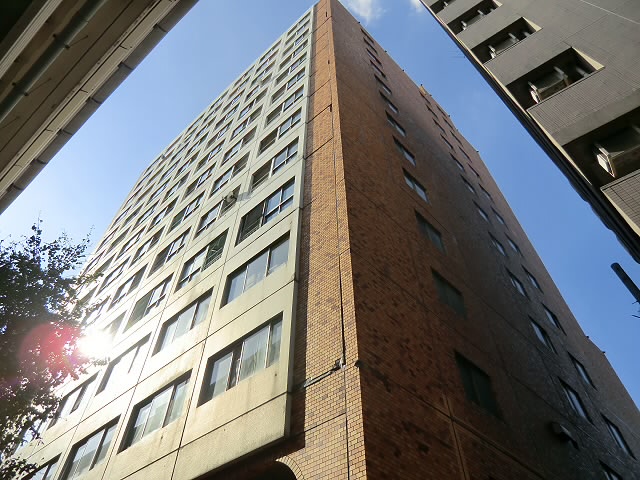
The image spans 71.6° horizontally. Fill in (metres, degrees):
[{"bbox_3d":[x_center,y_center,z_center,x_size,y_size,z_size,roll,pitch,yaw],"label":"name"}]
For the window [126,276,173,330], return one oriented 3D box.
[{"bbox_3d":[-6.476,2.452,17.081,2.559,1.564,0.200,-35,-59,24],"label":"window"}]

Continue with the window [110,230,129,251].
[{"bbox_3d":[-13.136,0.107,29.112,2.312,1.421,0.150,-35,-60,24],"label":"window"}]

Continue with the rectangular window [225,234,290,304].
[{"bbox_3d":[-1.718,0.870,12.139,2.580,1.340,0.160,-35,-60,24],"label":"rectangular window"}]

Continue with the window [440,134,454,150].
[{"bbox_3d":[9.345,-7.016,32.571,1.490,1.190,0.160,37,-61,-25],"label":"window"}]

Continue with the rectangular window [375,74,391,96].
[{"bbox_3d":[3.630,-8.782,25.645,1.430,1.150,0.180,37,-60,-25],"label":"rectangular window"}]

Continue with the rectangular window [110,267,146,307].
[{"bbox_3d":[-8.546,2.175,19.873,2.312,1.421,0.150,-35,-60,24],"label":"rectangular window"}]

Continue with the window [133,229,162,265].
[{"bbox_3d":[-8.537,0.426,22.123,2.312,1.421,0.150,-35,-60,24],"label":"window"}]

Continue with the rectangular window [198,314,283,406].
[{"bbox_3d":[-1.647,2.592,9.469,2.312,1.232,0.150,-35,-60,24],"label":"rectangular window"}]

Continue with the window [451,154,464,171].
[{"bbox_3d":[8.864,-4.863,28.779,1.360,1.150,0.180,37,-60,-25],"label":"window"}]

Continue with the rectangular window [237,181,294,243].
[{"bbox_3d":[-1.629,-0.878,13.936,2.312,1.421,0.150,-35,-60,24],"label":"rectangular window"}]

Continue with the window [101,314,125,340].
[{"bbox_3d":[-8.910,4.146,18.430,2.559,1.564,0.200,-35,-59,24],"label":"window"}]

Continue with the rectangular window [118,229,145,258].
[{"bbox_3d":[-10.836,0.267,25.618,2.312,1.421,0.150,-35,-60,24],"label":"rectangular window"}]

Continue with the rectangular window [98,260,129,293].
[{"bbox_3d":[-10.840,1.983,23.421,2.360,1.450,0.200,-35,-60,24],"label":"rectangular window"}]

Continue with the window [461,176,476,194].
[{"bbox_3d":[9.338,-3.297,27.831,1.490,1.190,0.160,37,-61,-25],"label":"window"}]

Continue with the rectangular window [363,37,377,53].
[{"bbox_3d":[3.682,-14.148,32.596,1.368,1.029,0.150,37,-61,-25],"label":"rectangular window"}]

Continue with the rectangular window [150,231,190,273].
[{"bbox_3d":[-6.272,0.578,18.678,2.400,1.500,0.200,-35,-60,24],"label":"rectangular window"}]

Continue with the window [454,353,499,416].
[{"bbox_3d":[3.562,3.368,10.006,1.300,1.191,0.150,37,-61,-25],"label":"window"}]

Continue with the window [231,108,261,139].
[{"bbox_3d":[-3.939,-6.263,24.066,2.380,1.400,0.200,-35,-60,24],"label":"window"}]

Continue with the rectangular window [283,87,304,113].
[{"bbox_3d":[-1.243,-6.804,21.530,1.400,1.250,0.160,-35,-60,24],"label":"rectangular window"}]

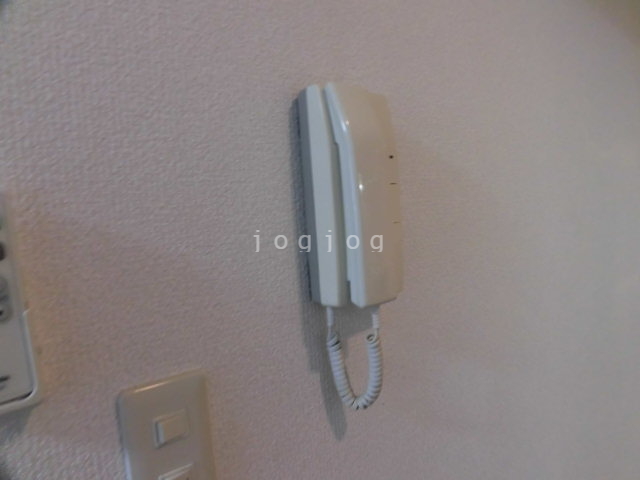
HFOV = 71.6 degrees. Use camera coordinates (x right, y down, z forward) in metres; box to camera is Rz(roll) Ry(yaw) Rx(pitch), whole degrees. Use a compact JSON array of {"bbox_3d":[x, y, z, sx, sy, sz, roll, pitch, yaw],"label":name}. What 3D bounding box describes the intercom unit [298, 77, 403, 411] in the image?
[{"bbox_3d":[0.044,0.011,0.436,0.096,0.311,0.053,-8,8,-34],"label":"intercom unit"}]

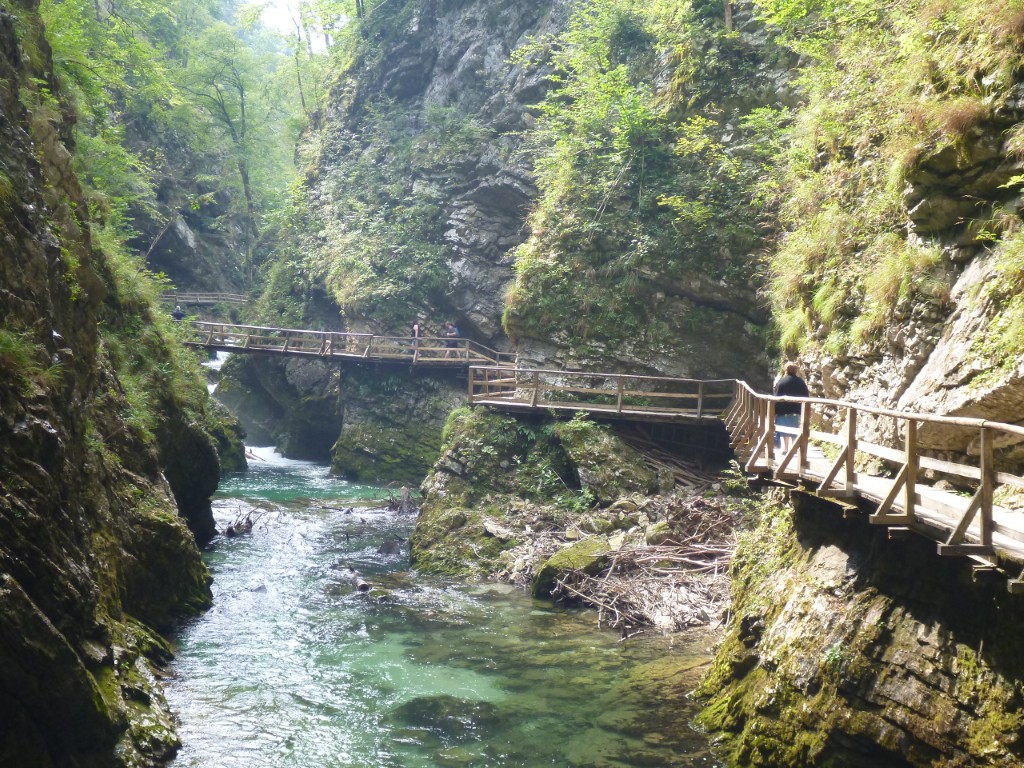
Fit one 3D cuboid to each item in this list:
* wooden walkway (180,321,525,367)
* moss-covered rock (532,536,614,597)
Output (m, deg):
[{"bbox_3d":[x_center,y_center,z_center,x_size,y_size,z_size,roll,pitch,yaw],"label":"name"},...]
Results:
[{"bbox_3d":[-8.100,-1.950,64.000,16.800,2.100,1.800,1,1,10],"label":"wooden walkway"},{"bbox_3d":[1.580,4.780,34.000,2.050,1.400,1.800,1,1,0],"label":"moss-covered rock"}]

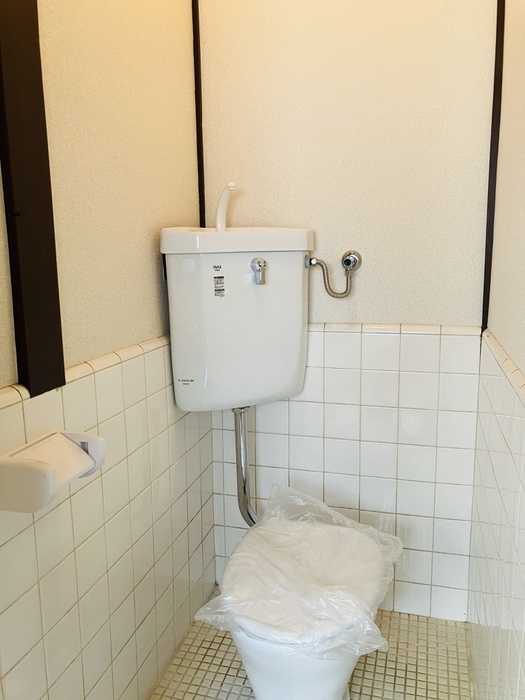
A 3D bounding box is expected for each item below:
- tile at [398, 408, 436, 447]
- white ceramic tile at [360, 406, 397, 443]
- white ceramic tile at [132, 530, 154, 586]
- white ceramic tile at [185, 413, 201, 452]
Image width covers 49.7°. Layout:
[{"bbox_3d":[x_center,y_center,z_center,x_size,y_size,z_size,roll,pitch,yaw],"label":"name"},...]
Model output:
[{"bbox_3d":[0.445,0.220,1.617,0.105,0.105,0.009,2,10,16],"label":"tile"},{"bbox_3d":[0.342,0.217,1.657,0.106,0.106,0.008,2,10,16],"label":"white ceramic tile"},{"bbox_3d":[-0.290,0.497,1.367,0.008,0.106,0.107,2,10,15],"label":"white ceramic tile"},{"bbox_3d":[-0.207,0.230,1.641,0.009,0.106,0.106,2,10,15],"label":"white ceramic tile"}]

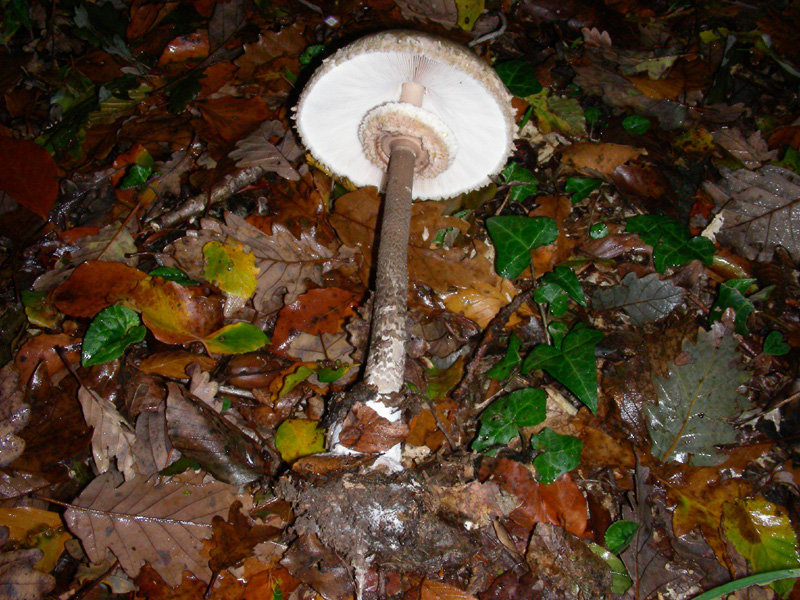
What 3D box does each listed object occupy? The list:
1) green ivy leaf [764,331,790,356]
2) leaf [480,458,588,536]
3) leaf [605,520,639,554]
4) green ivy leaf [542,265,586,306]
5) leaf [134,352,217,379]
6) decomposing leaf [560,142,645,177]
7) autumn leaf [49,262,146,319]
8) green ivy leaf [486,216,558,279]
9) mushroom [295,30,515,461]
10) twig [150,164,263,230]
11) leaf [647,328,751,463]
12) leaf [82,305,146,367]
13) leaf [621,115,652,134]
[{"bbox_3d":[0.246,0.028,0.576,0.018,0.008,0.019,0,50,0],"label":"green ivy leaf"},{"bbox_3d":[0.084,0.120,0.547,0.077,0.016,0.050,33,54,28],"label":"leaf"},{"bbox_3d":[0.132,0.141,0.529,0.015,0.012,0.026,32,53,28],"label":"leaf"},{"bbox_3d":[0.113,-0.009,0.607,0.021,0.014,0.037,-11,51,-9],"label":"green ivy leaf"},{"bbox_3d":[-0.143,0.042,0.565,0.046,0.012,0.018,6,50,5],"label":"leaf"},{"bbox_3d":[0.164,-0.113,0.701,0.070,0.018,0.040,-2,45,-2],"label":"decomposing leaf"},{"bbox_3d":[-0.211,-0.010,0.615,0.064,0.012,0.050,-22,58,-15],"label":"autumn leaf"},{"bbox_3d":[0.092,-0.039,0.632,0.050,0.016,0.057,-5,50,-4],"label":"green ivy leaf"},{"bbox_3d":[-0.003,-0.045,0.573,0.150,0.150,0.292,6,59,0],"label":"mushroom"},{"bbox_3d":[-0.145,-0.078,0.668,0.105,0.015,0.014,-34,54,-29],"label":"twig"},{"bbox_3d":[0.189,0.056,0.552,0.061,0.020,0.116,13,51,11],"label":"leaf"},{"bbox_3d":[-0.197,0.025,0.591,0.037,0.010,0.049,39,64,24],"label":"leaf"},{"bbox_3d":[0.194,-0.143,0.720,0.028,0.008,0.019,-36,59,-27],"label":"leaf"}]

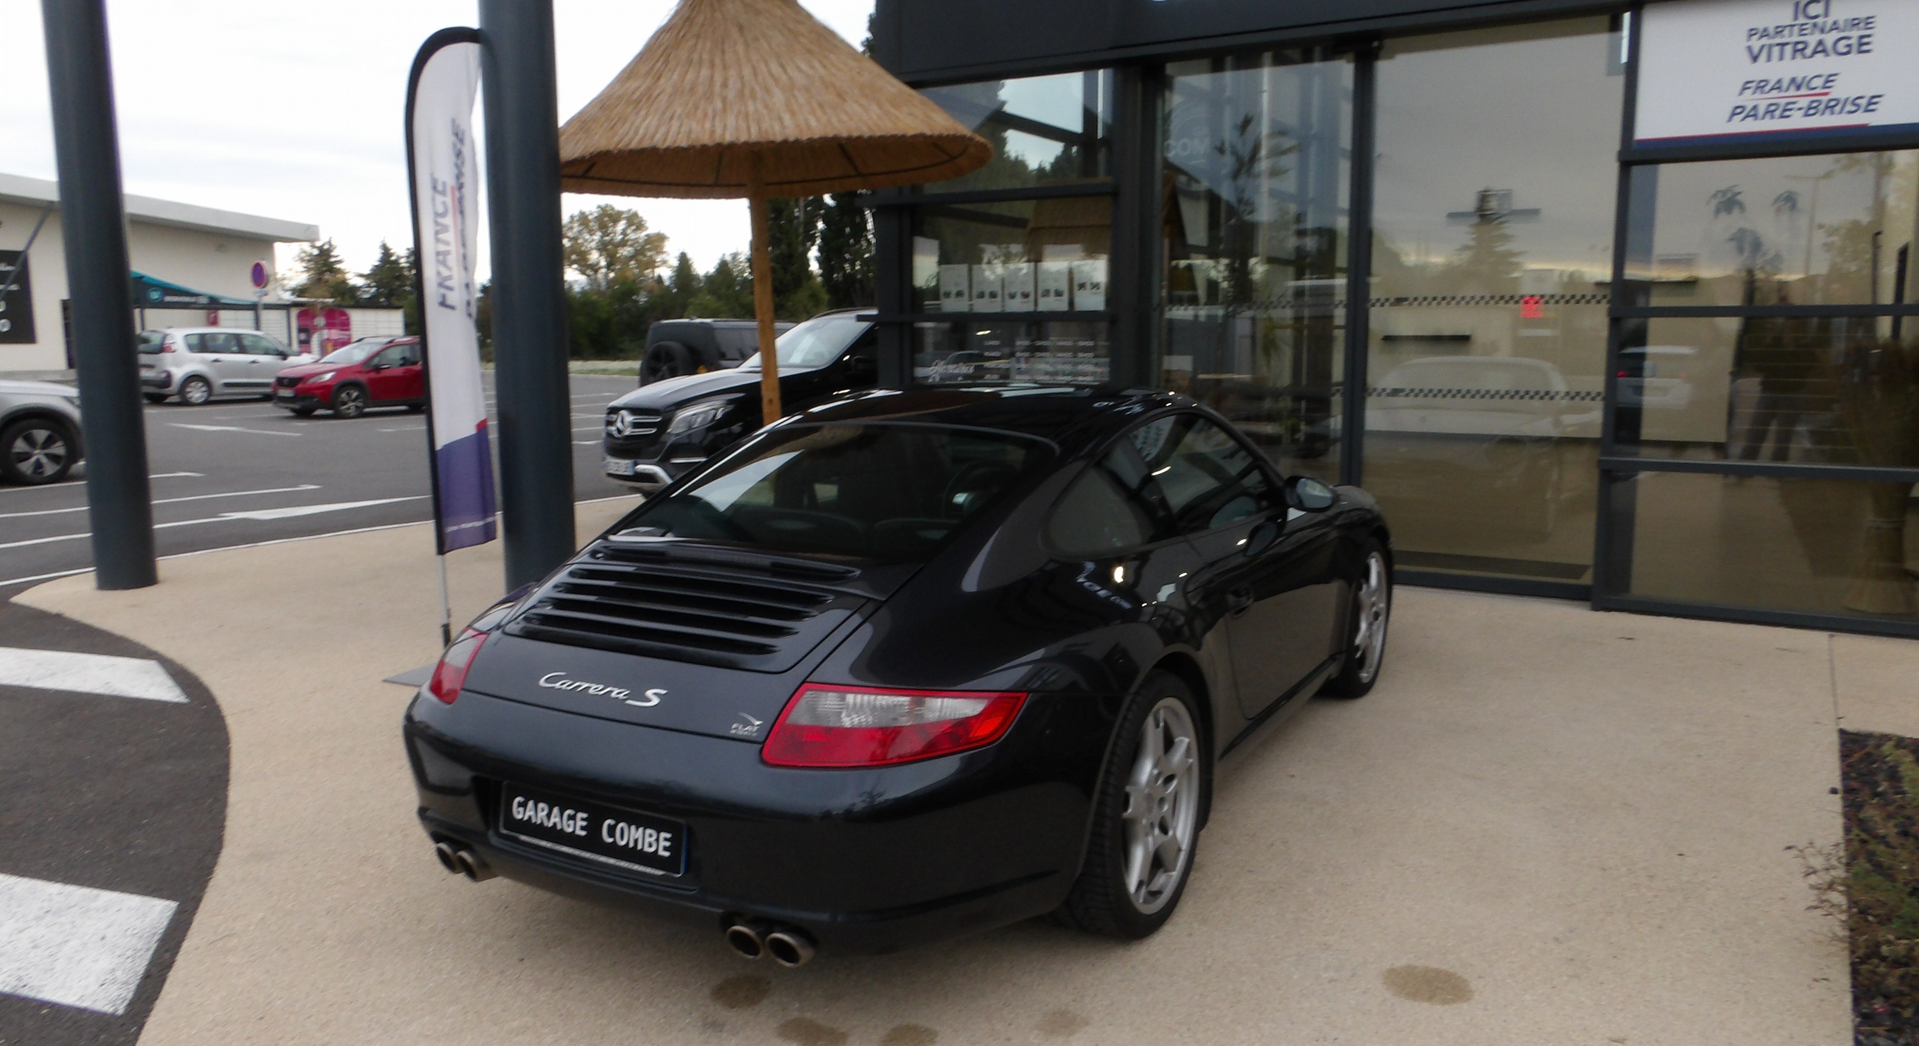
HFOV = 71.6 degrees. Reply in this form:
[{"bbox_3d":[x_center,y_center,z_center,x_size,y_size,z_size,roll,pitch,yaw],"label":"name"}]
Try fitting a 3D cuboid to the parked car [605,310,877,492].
[{"bbox_3d":[-0.933,-1.086,12.280,4.820,1.790,1.970,-7,11,-41],"label":"parked car"}]

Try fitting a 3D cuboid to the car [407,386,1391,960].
[{"bbox_3d":[0.283,0.177,4.584,1.830,1.300,4.430,5,9,30],"label":"car"}]

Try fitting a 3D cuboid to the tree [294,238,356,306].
[{"bbox_3d":[-35.468,-12.225,74.002,4.600,6.990,4.600,0,8,0],"label":"tree"}]

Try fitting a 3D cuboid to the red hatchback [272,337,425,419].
[{"bbox_3d":[-11.581,-2.963,26.590,1.780,1.550,4.160,5,9,31],"label":"red hatchback"}]

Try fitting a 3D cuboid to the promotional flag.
[{"bbox_3d":[-2.184,-0.999,5.860,0.120,2.240,0.520,2,8,14],"label":"promotional flag"}]

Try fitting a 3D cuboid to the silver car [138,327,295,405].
[{"bbox_3d":[-16.235,-3.531,29.728,1.760,1.650,4.080,5,9,30],"label":"silver car"}]

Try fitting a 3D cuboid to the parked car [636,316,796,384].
[{"bbox_3d":[-4.268,-3.170,27.264,2.000,1.970,4.950,5,9,31],"label":"parked car"}]

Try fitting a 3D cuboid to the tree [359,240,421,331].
[{"bbox_3d":[-31.722,-12.155,74.013,4.300,6.830,4.300,0,8,0],"label":"tree"}]

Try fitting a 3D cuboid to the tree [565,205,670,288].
[{"bbox_3d":[-23.409,-16.003,88.619,8.000,10.270,8.000,0,8,0],"label":"tree"}]

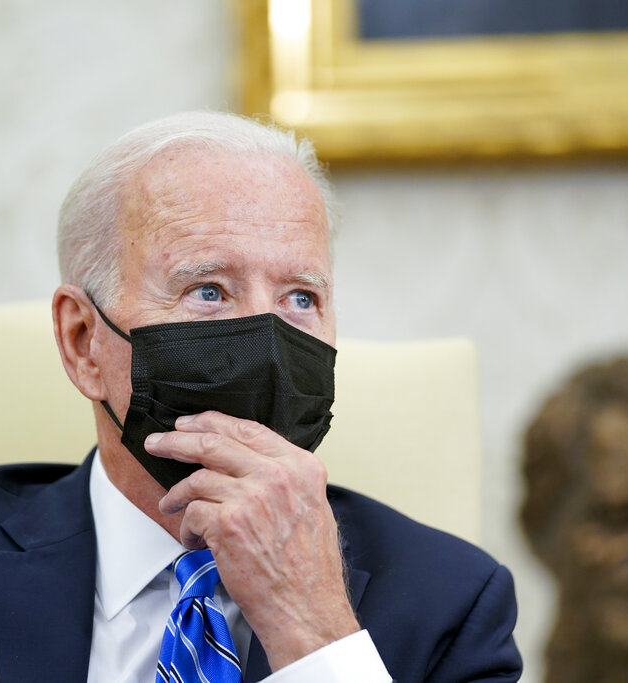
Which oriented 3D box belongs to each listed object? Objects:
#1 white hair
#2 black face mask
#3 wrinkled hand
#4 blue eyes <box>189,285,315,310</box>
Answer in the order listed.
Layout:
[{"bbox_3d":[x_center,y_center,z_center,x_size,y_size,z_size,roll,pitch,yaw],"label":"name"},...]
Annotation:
[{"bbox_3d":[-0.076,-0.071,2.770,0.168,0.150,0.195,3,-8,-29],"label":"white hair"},{"bbox_3d":[-0.049,0.035,2.710,0.145,0.115,0.110,3,-8,-29],"label":"black face mask"},{"bbox_3d":[-0.031,0.113,2.620,0.100,0.165,0.085,-30,-3,-7],"label":"wrinkled hand"},{"bbox_3d":[-0.038,-0.027,2.690,0.090,0.014,0.022,3,-8,-29],"label":"blue eyes"}]

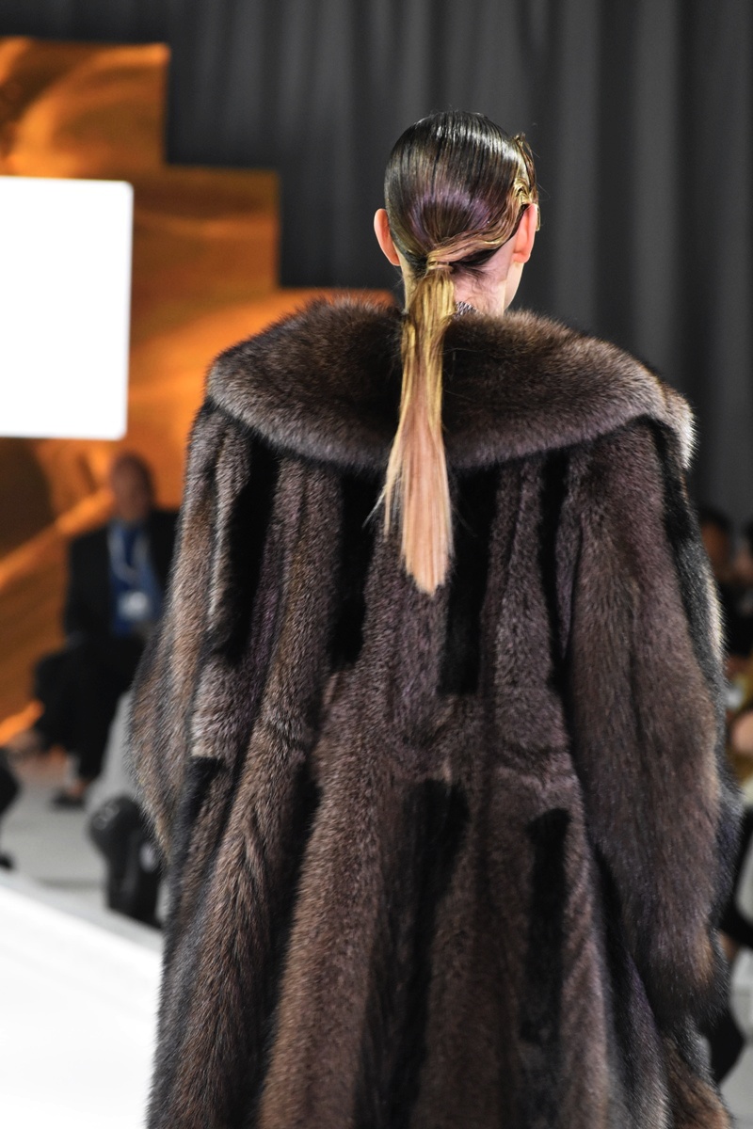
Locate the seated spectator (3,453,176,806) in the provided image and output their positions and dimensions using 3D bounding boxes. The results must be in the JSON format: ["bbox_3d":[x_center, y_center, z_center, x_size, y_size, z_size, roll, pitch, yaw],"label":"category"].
[{"bbox_3d":[-0.997,0.234,24.400,0.620,1.300,0.850,3,2,30],"label":"seated spectator"}]

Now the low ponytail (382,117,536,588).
[{"bbox_3d":[0.090,-0.229,7.380,0.180,0.525,0.240,2,2,16],"label":"low ponytail"}]

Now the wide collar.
[{"bbox_3d":[0.081,-0.191,7.420,0.530,0.210,0.380,2,2,15],"label":"wide collar"}]

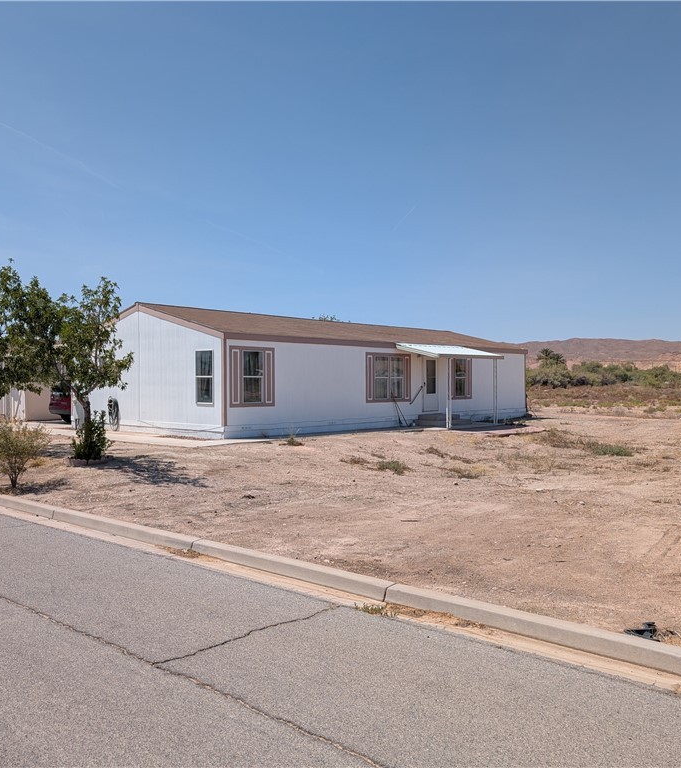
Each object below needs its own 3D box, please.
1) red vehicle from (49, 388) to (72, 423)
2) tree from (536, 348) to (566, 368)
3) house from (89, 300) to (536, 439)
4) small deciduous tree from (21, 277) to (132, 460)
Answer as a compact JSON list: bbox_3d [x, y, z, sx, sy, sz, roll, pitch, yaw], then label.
[{"bbox_3d":[-8.574,0.674,27.297,1.830,1.680,4.550,0,0,42],"label":"red vehicle"},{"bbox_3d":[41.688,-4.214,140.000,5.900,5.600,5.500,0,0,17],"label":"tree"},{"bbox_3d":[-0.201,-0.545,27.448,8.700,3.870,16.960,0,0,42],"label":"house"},{"bbox_3d":[-5.253,-0.318,14.100,2.250,3.600,2.200,0,0,-20],"label":"small deciduous tree"}]

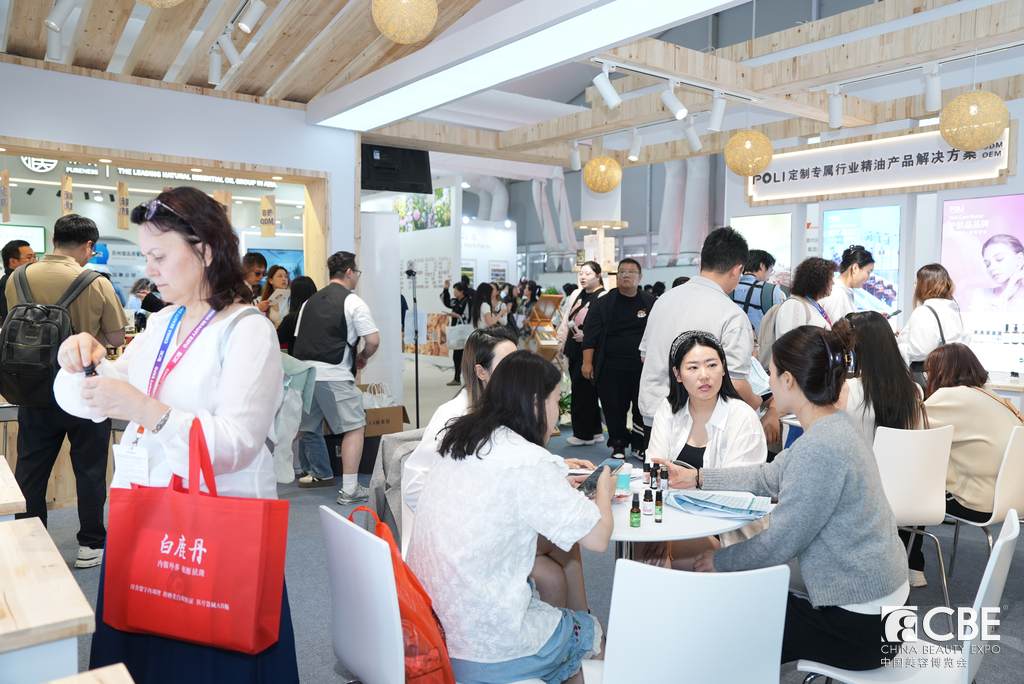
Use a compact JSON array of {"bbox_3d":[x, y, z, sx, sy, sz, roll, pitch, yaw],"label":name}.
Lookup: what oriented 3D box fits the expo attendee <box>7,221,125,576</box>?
[{"bbox_3d":[-2.236,0.255,3.891,0.520,1.770,0.420,1,4,8],"label":"expo attendee"}]

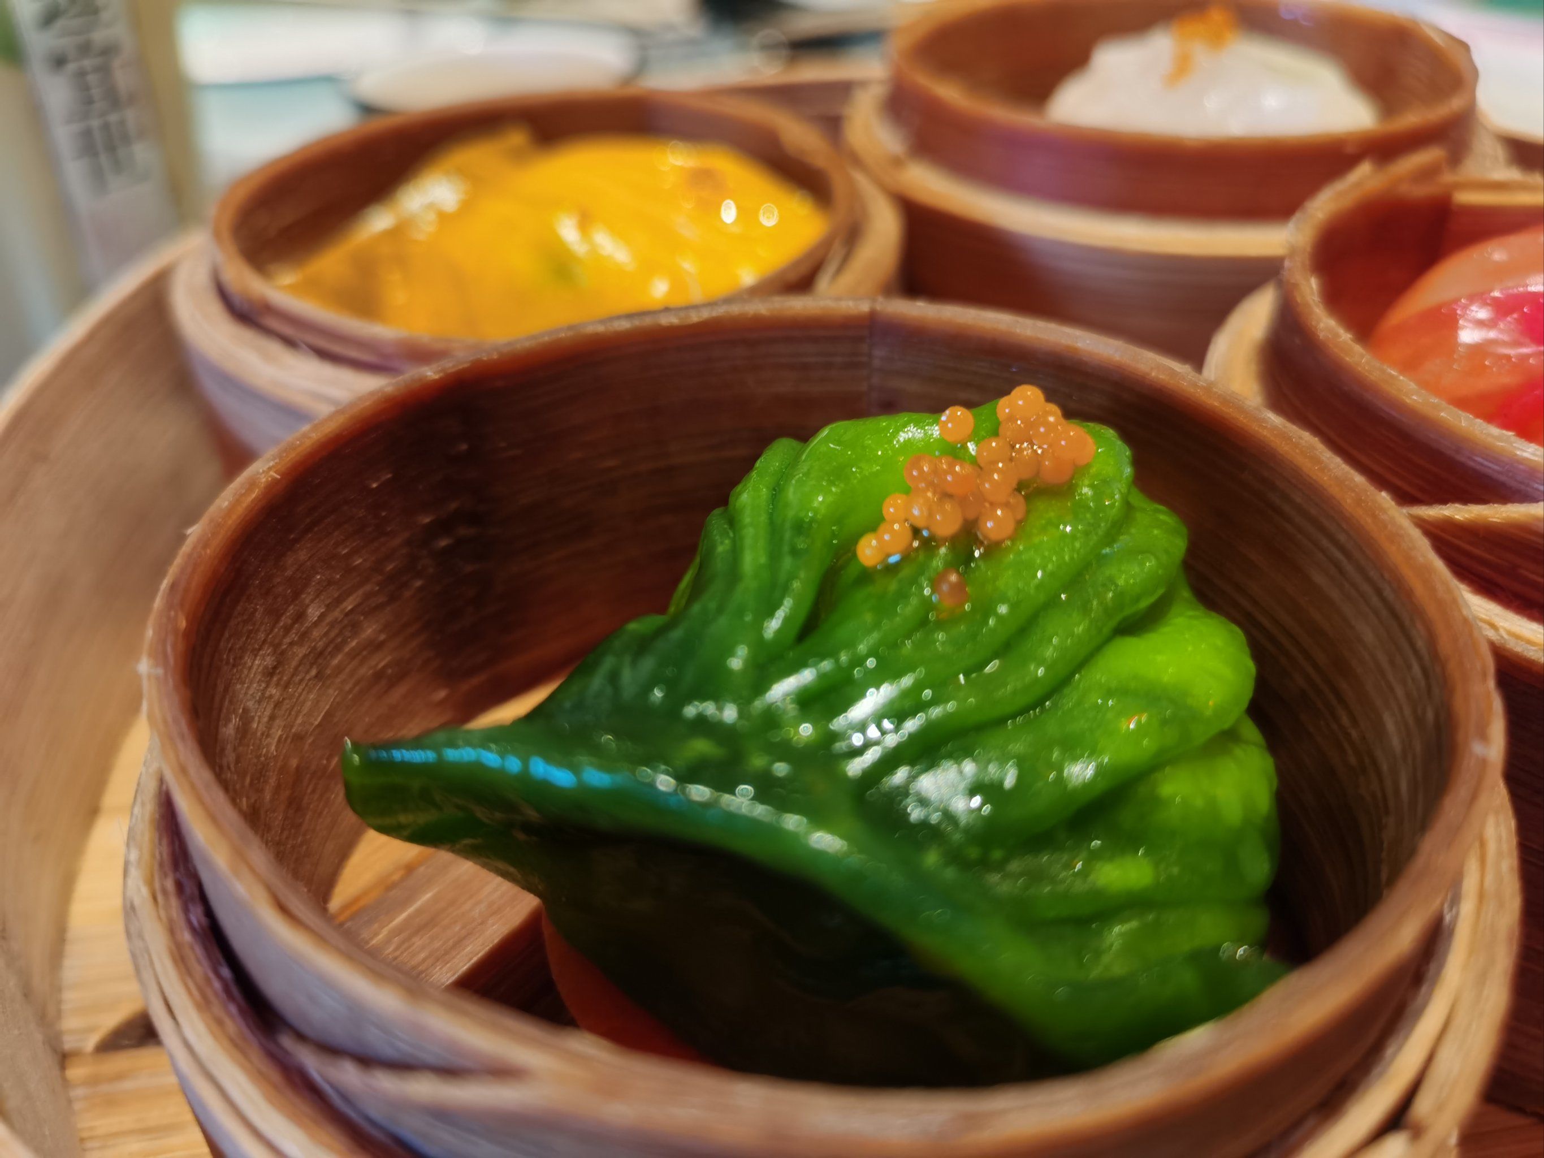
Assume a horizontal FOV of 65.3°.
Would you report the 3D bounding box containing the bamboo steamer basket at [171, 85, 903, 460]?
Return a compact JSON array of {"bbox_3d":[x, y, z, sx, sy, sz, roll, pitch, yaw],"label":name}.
[{"bbox_3d":[-0.030,-0.031,0.179,0.099,0.054,0.099,-2,38,0],"label":"bamboo steamer basket"}]

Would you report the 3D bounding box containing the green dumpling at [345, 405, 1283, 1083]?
[{"bbox_3d":[0.005,0.011,0.098,0.068,0.035,0.052,5,38,9],"label":"green dumpling"}]

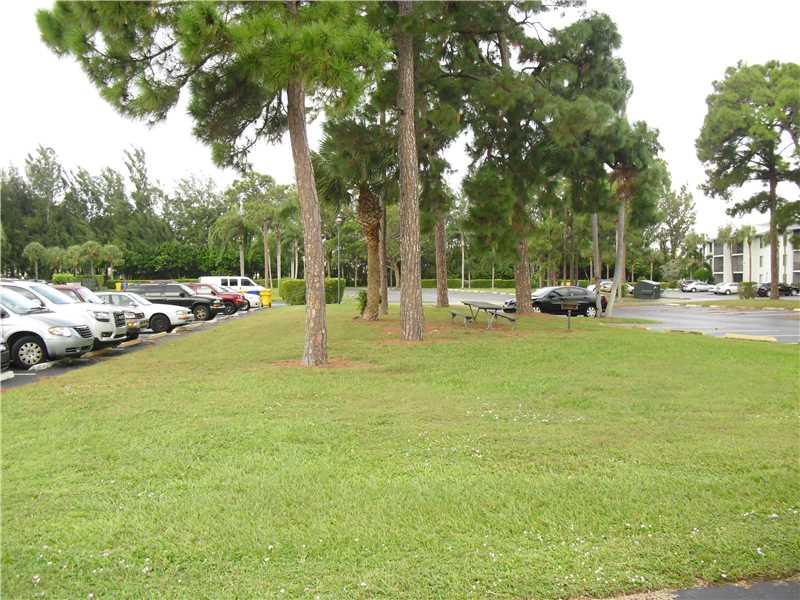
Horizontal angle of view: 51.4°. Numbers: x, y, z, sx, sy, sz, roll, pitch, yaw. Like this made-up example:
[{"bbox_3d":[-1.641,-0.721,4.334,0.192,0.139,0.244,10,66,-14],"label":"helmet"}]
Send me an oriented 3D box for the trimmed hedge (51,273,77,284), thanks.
[{"bbox_3d":[-34.000,-1.400,85.000,2.500,2.300,2.000,0,1,0],"label":"trimmed hedge"}]

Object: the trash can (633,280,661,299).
[{"bbox_3d":[22.000,-0.900,74.000,1.800,1.600,1.900,0,1,24],"label":"trash can"}]

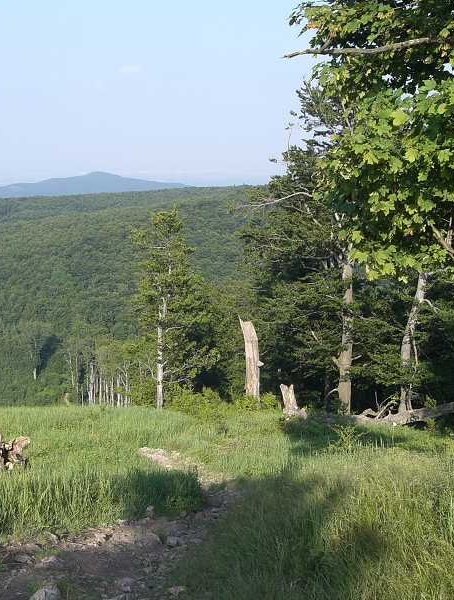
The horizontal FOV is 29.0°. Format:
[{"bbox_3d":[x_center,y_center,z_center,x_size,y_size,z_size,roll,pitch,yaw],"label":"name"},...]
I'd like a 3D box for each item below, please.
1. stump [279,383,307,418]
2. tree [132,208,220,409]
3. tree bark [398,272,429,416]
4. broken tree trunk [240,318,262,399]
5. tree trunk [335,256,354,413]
[{"bbox_3d":[1.302,2.008,17.200,0.548,0.705,0.460,0,8,0],"label":"stump"},{"bbox_3d":[-1.818,0.335,31.000,3.106,7.130,3.000,0,8,0],"label":"tree"},{"bbox_3d":[4.163,0.955,19.500,0.666,3.131,0.500,0,8,0],"label":"tree bark"},{"bbox_3d":[0.562,1.459,21.000,0.526,2.033,0.420,0,8,0],"label":"broken tree trunk"},{"bbox_3d":[2.609,0.822,19.500,0.400,3.486,0.400,0,8,0],"label":"tree trunk"}]

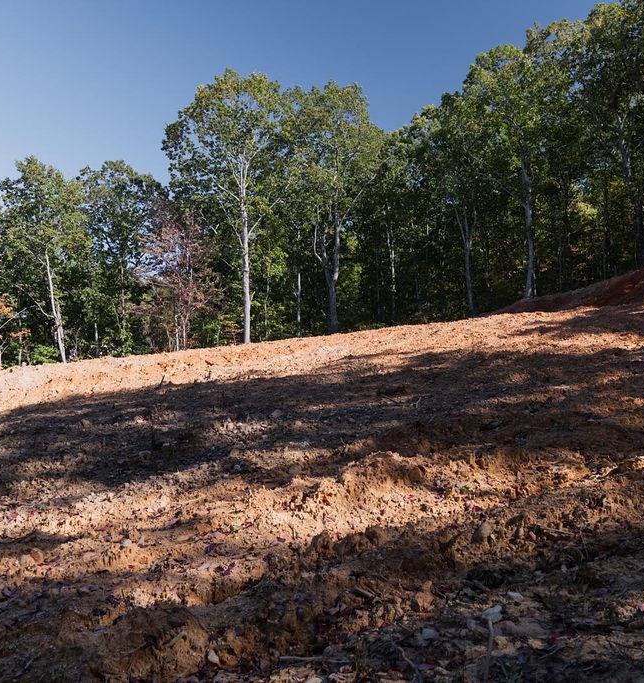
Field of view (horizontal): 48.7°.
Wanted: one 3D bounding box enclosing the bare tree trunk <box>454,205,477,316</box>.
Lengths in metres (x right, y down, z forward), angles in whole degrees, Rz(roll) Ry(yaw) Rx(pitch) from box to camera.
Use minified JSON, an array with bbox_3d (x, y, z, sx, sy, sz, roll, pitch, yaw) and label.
[{"bbox_3d":[7.264,-4.100,36.000,0.947,5.669,0.700,-1,-2,0],"label":"bare tree trunk"}]

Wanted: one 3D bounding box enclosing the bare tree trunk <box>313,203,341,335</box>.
[{"bbox_3d":[0.324,-3.594,35.500,1.328,6.489,0.900,-1,-2,0],"label":"bare tree trunk"}]

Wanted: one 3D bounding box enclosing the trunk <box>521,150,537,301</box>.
[{"bbox_3d":[9.872,-5.546,34.000,0.727,6.980,0.500,-1,-2,0],"label":"trunk"}]

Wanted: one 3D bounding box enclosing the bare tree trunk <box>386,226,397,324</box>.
[{"bbox_3d":[3.713,-3.526,38.000,0.454,5.236,0.400,-1,-2,0],"label":"bare tree trunk"}]

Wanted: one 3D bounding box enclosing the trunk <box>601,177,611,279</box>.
[{"bbox_3d":[13.553,-5.450,34.000,0.430,4.876,0.400,-1,-2,0],"label":"trunk"}]

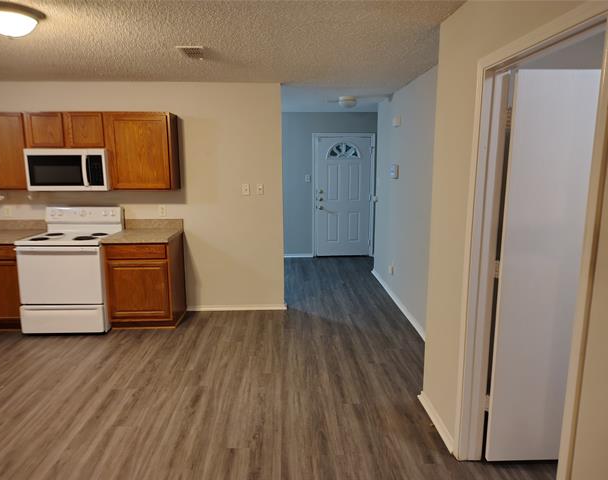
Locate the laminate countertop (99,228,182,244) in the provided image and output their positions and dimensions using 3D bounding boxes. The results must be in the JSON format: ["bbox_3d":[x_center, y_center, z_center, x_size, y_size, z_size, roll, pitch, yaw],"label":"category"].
[{"bbox_3d":[-1.599,-0.029,4.497,0.629,0.040,0.639,0,10,-2],"label":"laminate countertop"}]

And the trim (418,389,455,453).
[{"bbox_3d":[0.827,1.129,2.819,0.024,0.075,0.635,0,10,-2],"label":"trim"}]

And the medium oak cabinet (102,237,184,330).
[{"bbox_3d":[-1.602,0.421,4.583,0.617,0.876,0.624,0,10,-2],"label":"medium oak cabinet"}]

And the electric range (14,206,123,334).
[{"bbox_3d":[-2.296,0.287,4.480,0.762,1.178,0.705,0,10,-2],"label":"electric range"}]

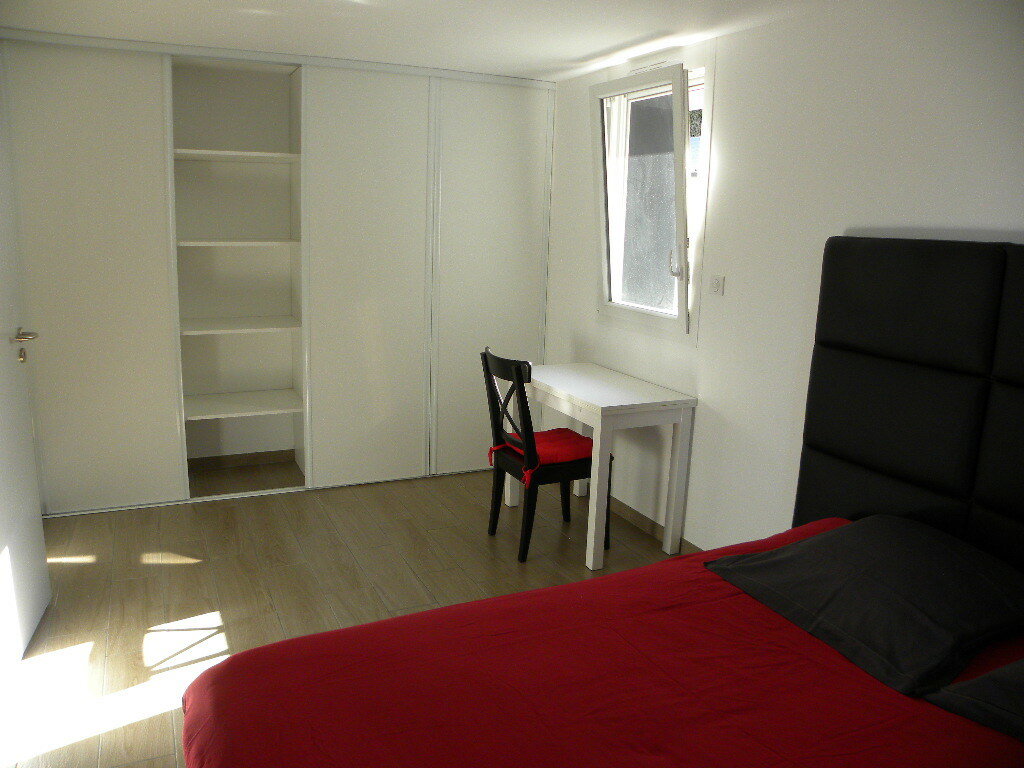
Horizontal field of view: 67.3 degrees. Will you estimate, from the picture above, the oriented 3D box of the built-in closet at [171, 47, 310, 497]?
[{"bbox_3d":[-1.472,-0.541,4.180,0.610,2.190,0.550,-4,13,-24],"label":"built-in closet"}]

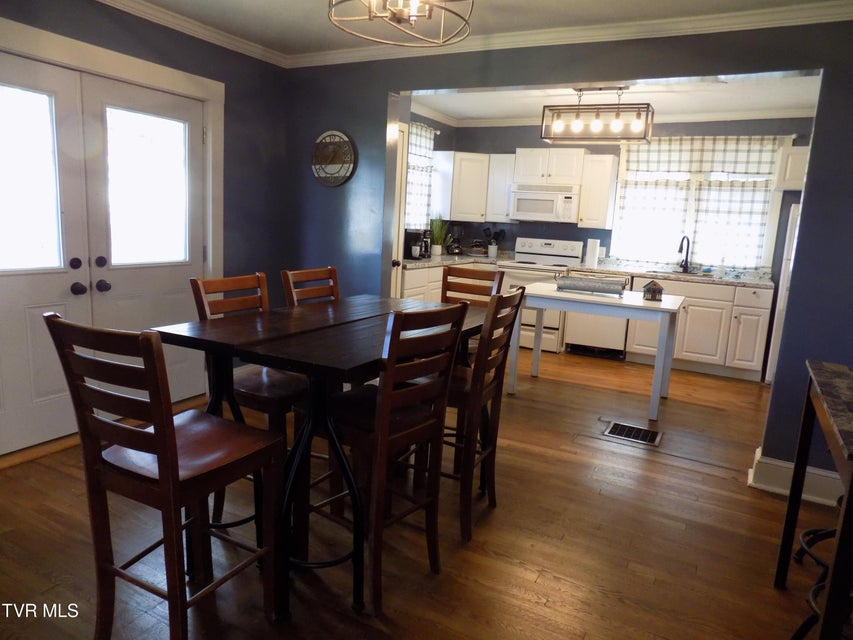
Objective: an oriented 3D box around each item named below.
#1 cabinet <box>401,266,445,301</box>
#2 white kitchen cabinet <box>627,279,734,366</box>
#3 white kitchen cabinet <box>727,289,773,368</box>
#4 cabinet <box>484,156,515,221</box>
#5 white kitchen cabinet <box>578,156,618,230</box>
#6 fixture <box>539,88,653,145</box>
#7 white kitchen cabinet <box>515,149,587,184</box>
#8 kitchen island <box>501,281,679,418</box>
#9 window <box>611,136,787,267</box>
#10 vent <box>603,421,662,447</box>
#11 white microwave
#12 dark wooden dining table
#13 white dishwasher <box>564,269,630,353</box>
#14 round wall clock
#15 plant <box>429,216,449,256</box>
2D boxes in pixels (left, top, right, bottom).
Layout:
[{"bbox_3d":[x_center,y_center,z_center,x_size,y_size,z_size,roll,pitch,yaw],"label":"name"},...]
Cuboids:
[{"bbox_3d":[-0.282,-0.117,5.697,0.614,0.855,0.860,8,11,28],"label":"cabinet"},{"bbox_3d":[2.607,-0.001,5.706,0.942,0.820,0.600,8,12,27],"label":"white kitchen cabinet"},{"bbox_3d":[3.110,0.071,5.481,0.295,0.825,0.613,8,11,28],"label":"white kitchen cabinet"},{"bbox_3d":[0.909,-1.497,6.530,0.302,0.752,0.325,8,12,27],"label":"cabinet"},{"bbox_3d":[1.861,-1.370,6.122,0.300,0.761,0.322,8,11,28],"label":"white kitchen cabinet"},{"bbox_3d":[1.500,-1.792,4.952,0.877,0.448,0.285,8,11,28],"label":"fixture"},{"bbox_3d":[1.407,-1.692,6.319,0.759,0.374,0.330,8,11,28],"label":"white kitchen cabinet"},{"bbox_3d":[1.315,0.207,4.501,1.221,0.815,0.790,8,11,28],"label":"kitchen island"},{"bbox_3d":[2.719,-1.194,5.782,1.537,1.218,0.120,8,12,27],"label":"window"},{"bbox_3d":[1.381,0.751,3.775,0.330,0.015,0.300,8,12,27],"label":"vent"},{"bbox_3d":[1.368,-1.282,6.278,0.734,0.373,0.400,8,12,27],"label":"white microwave"},{"bbox_3d":[-0.290,0.451,2.414,0.834,0.915,1.300,9,12,28],"label":"dark wooden dining table"},{"bbox_3d":[1.903,-0.077,6.102,0.600,0.850,0.603,8,11,28],"label":"white dishwasher"},{"bbox_3d":[-0.651,-1.137,4.017,0.380,0.380,0.050,8,12,27],"label":"round wall clock"},{"bbox_3d":[0.147,-0.977,6.681,0.170,0.470,0.170,8,11,28],"label":"plant"}]

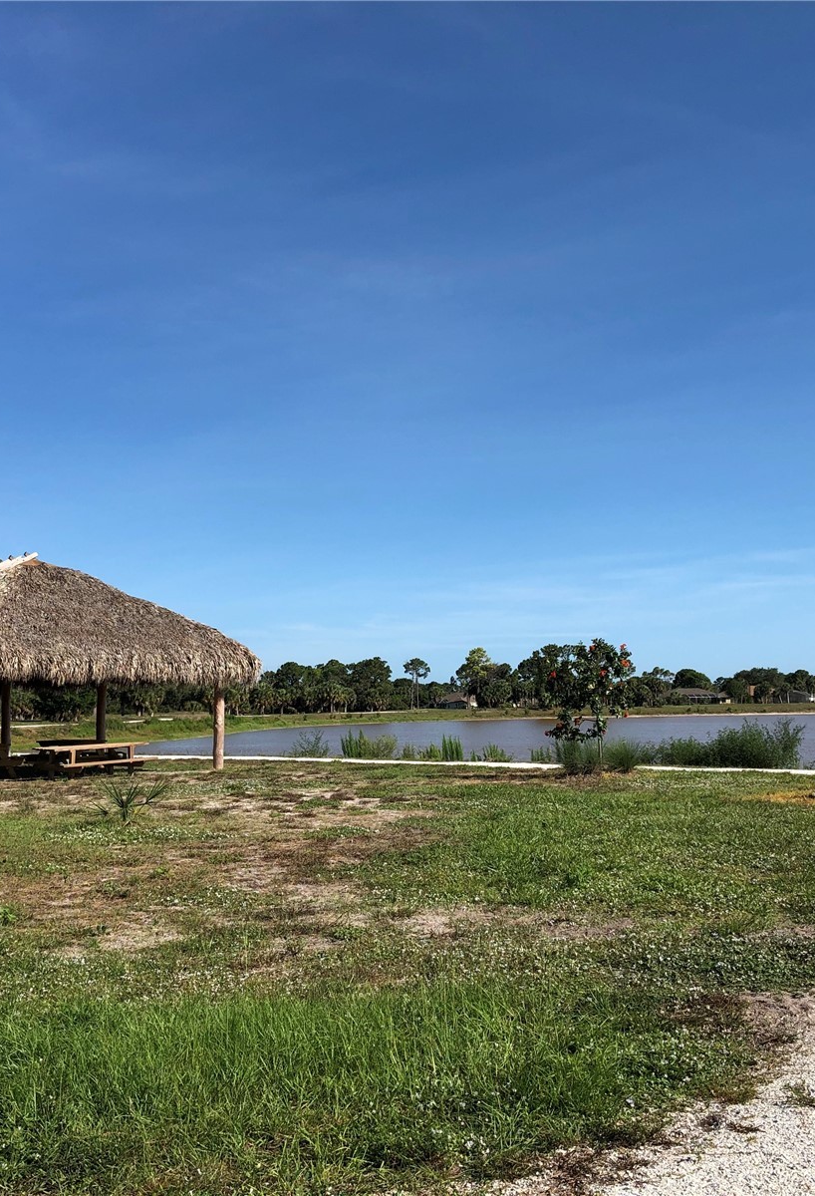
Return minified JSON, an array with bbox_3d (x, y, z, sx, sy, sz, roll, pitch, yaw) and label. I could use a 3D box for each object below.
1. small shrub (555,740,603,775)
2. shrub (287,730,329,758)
[{"bbox_3d":[3.788,3.500,28.553,1.046,0.737,0.932,-1,-4,7],"label":"small shrub"},{"bbox_3d":[-2.828,4.108,36.635,1.171,0.747,1.016,0,-4,-4],"label":"shrub"}]

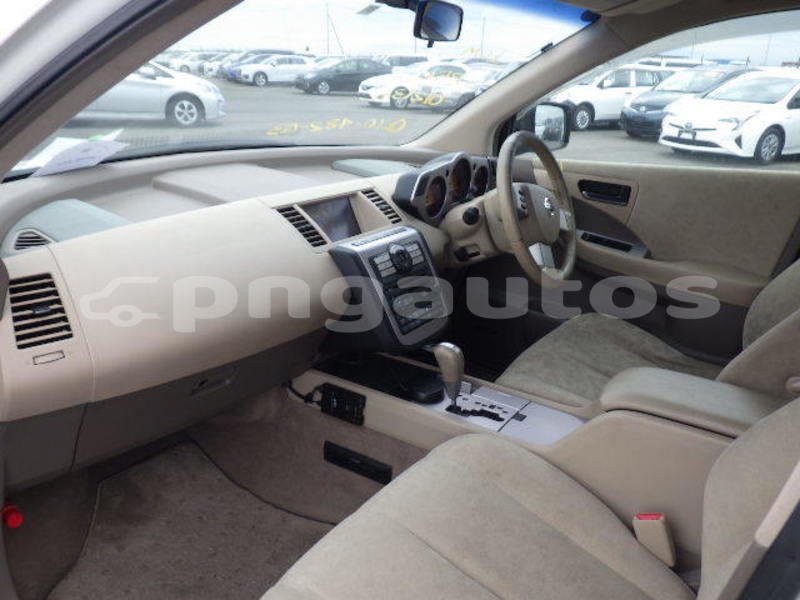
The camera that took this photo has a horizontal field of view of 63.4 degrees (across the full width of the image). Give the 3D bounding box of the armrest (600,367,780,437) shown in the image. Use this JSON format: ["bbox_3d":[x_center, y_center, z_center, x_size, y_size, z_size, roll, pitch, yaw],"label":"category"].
[{"bbox_3d":[0.508,0.176,1.115,0.310,0.055,0.165,14,24,31],"label":"armrest"}]

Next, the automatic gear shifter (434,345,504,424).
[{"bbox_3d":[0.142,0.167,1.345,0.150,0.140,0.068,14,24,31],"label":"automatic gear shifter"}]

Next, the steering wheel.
[{"bbox_3d":[0.323,-0.217,1.587,0.090,0.386,0.386,-11,11,36],"label":"steering wheel"}]

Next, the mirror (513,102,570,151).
[{"bbox_3d":[0.445,-0.568,2.098,0.120,0.160,0.220,19,27,40],"label":"mirror"}]

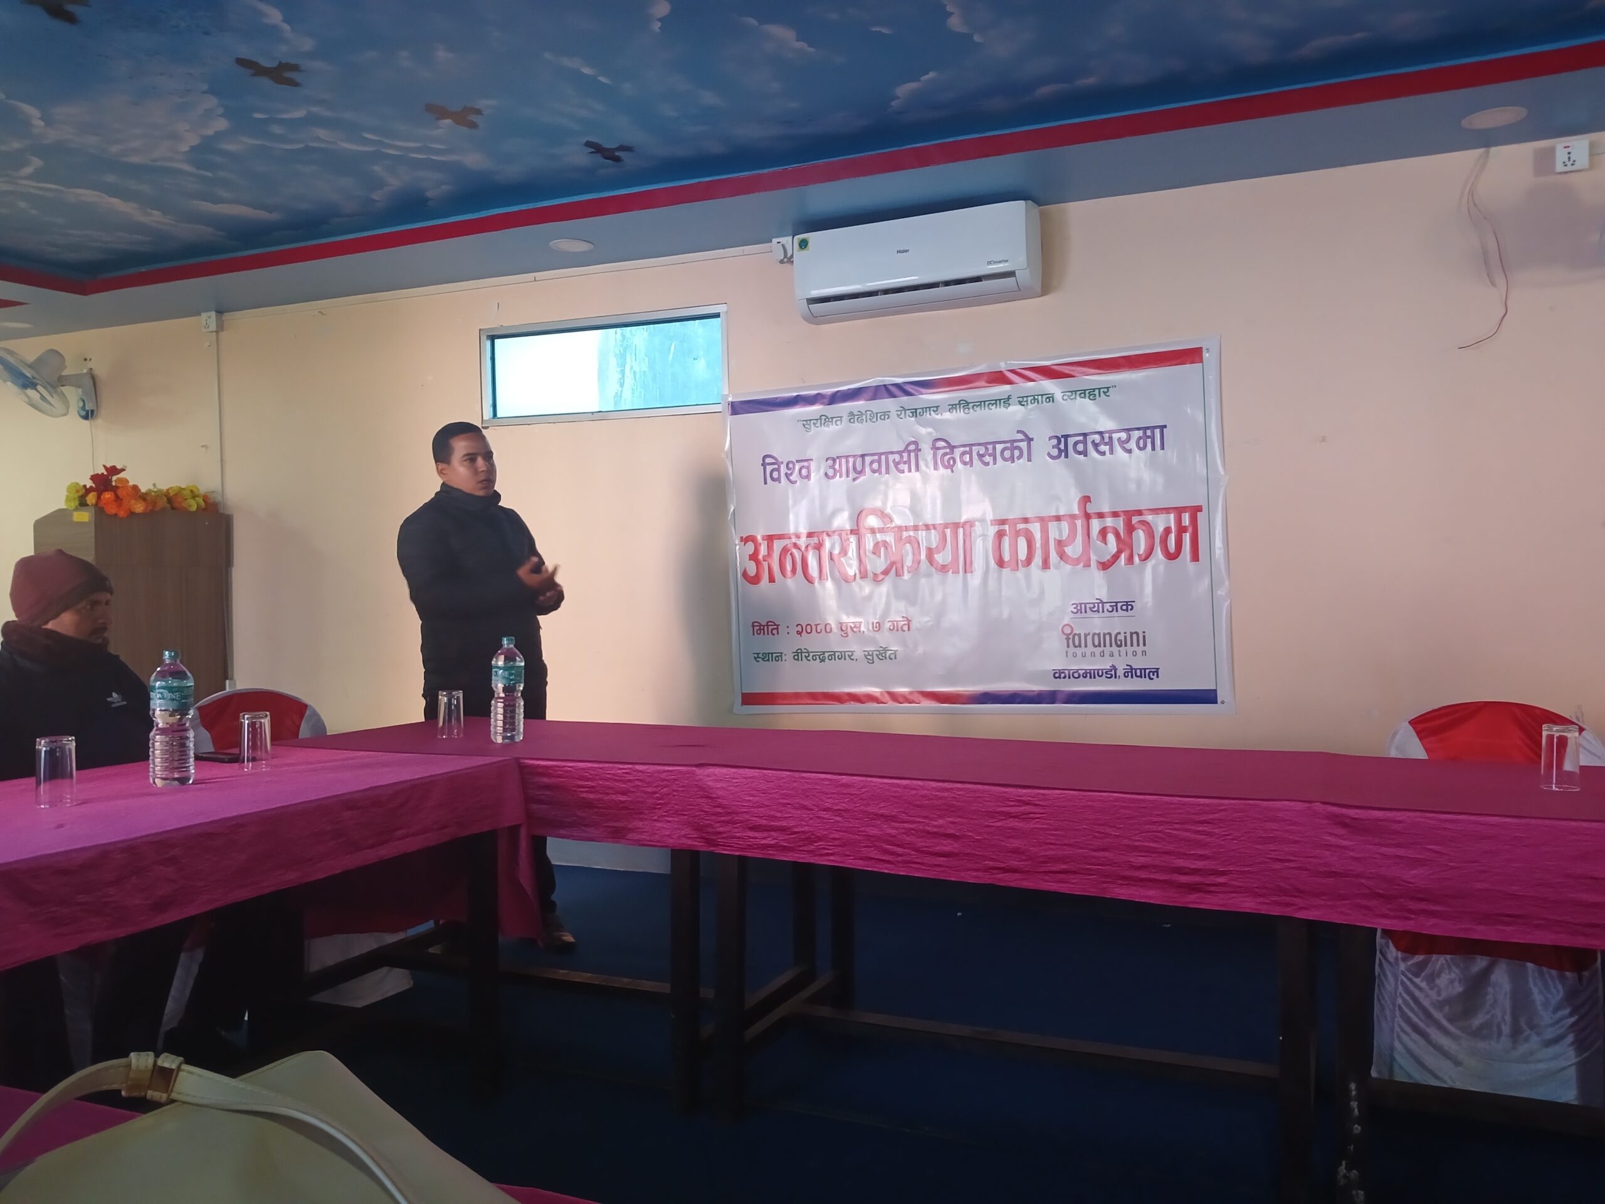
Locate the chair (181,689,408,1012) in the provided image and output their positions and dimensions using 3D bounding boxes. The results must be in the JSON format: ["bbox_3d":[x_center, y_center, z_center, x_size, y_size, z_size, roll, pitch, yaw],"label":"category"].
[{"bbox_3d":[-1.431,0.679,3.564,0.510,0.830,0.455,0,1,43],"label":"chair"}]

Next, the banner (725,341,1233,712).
[{"bbox_3d":[0.560,-0.217,4.471,1.820,1.220,0.025,-2,0,23],"label":"banner"}]

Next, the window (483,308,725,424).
[{"bbox_3d":[-0.814,-0.942,5.084,1.165,0.420,0.080,-1,0,23],"label":"window"}]

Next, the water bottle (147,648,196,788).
[{"bbox_3d":[-1.274,0.230,2.527,0.088,0.262,0.088,-1,0,23],"label":"water bottle"}]

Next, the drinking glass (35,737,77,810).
[{"bbox_3d":[-1.349,0.304,2.260,0.073,0.118,0.073,-1,0,23],"label":"drinking glass"}]

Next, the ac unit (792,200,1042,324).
[{"bbox_3d":[0.400,-1.200,4.433,0.848,0.297,0.200,-1,0,23],"label":"ac unit"}]

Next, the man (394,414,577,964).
[{"bbox_3d":[-1.007,0.247,3.932,0.440,1.680,0.520,0,0,29],"label":"man"}]

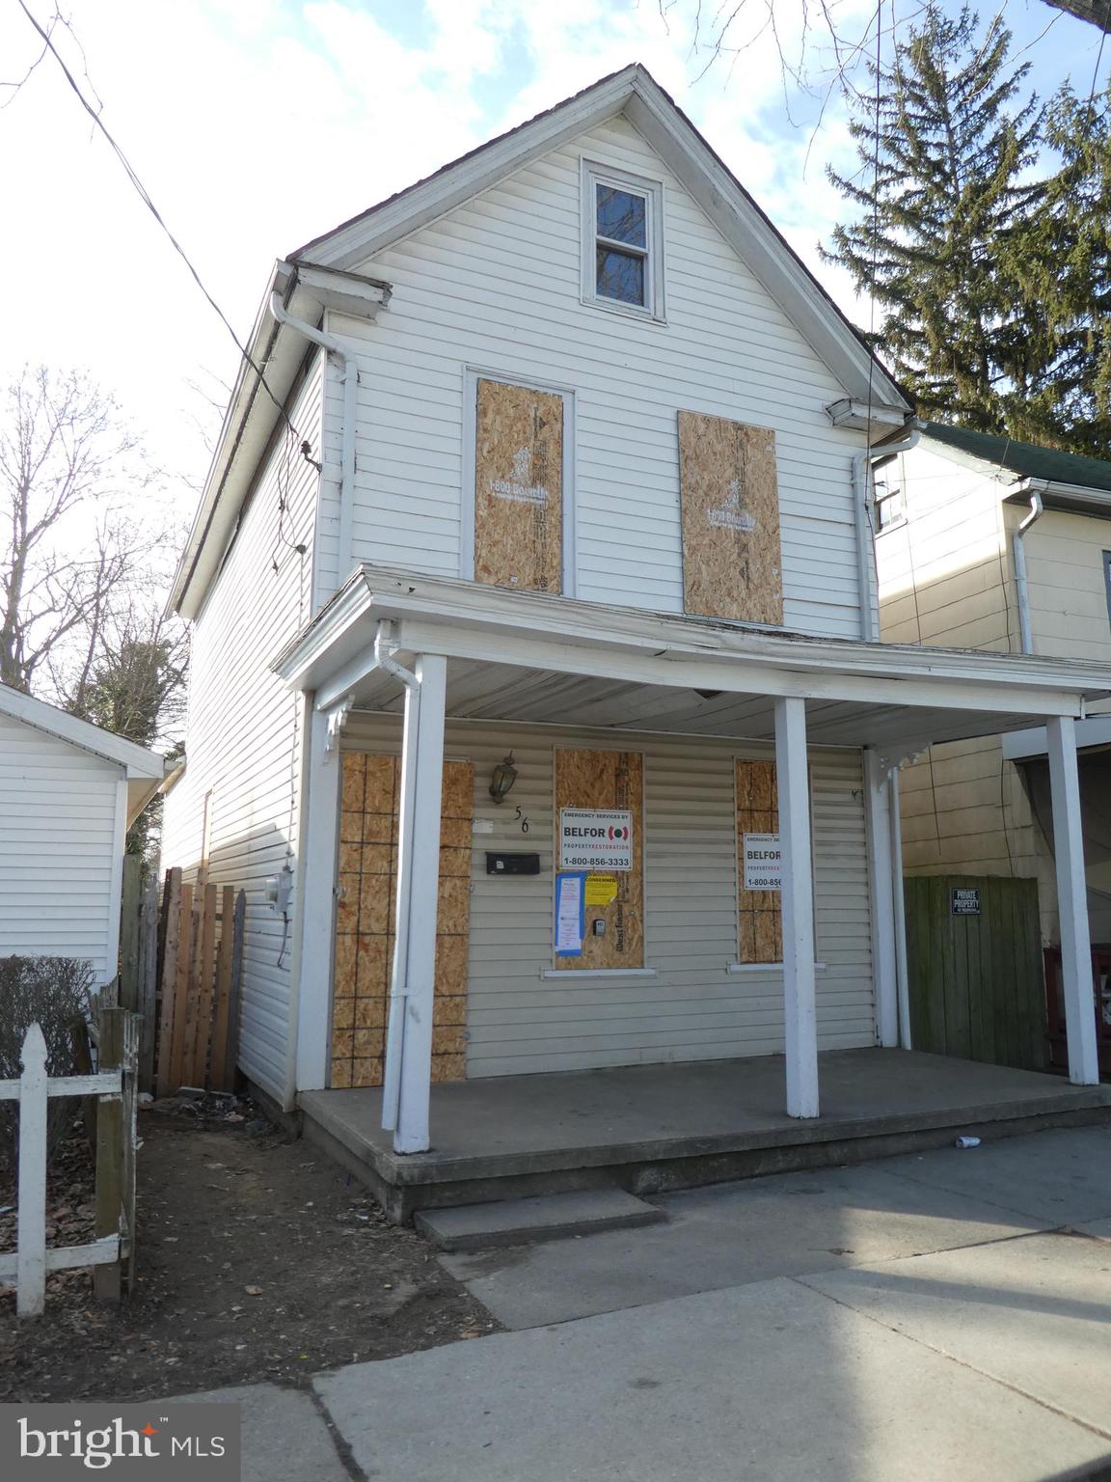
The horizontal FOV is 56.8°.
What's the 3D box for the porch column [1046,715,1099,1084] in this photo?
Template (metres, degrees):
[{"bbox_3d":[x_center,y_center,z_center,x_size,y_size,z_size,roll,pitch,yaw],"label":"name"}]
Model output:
[{"bbox_3d":[3.586,1.078,7.151,0.145,2.500,0.145,5,-10,-25],"label":"porch column"}]

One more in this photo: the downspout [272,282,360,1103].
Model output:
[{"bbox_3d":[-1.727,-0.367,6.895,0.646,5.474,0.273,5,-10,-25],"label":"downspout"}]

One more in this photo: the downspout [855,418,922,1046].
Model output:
[{"bbox_3d":[3.061,-0.151,9.163,0.656,5.575,0.273,5,-10,-25],"label":"downspout"}]

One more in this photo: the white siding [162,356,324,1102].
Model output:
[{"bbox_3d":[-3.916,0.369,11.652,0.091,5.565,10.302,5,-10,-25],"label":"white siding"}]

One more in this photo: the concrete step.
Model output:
[{"bbox_3d":[-0.075,2.261,4.868,1.091,0.071,0.444,5,-10,-25],"label":"concrete step"}]

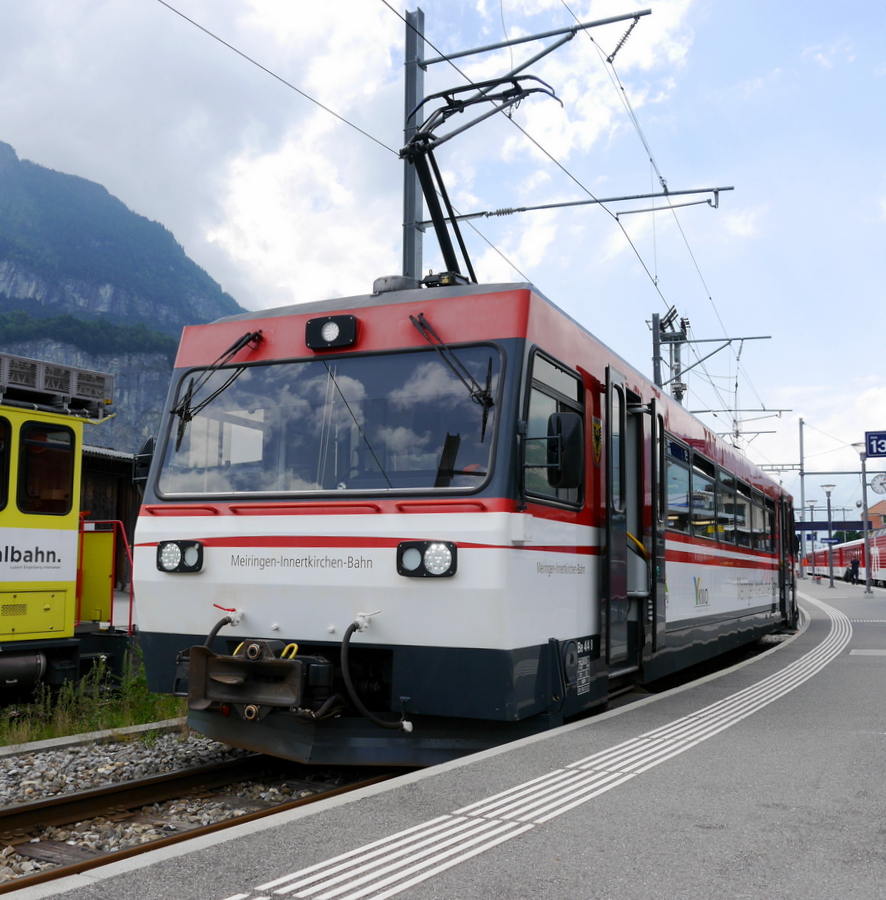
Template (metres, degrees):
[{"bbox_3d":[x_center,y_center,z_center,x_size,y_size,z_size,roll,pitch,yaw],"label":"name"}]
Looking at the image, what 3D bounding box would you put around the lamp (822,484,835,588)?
[{"bbox_3d":[20.102,4.483,50.352,0.800,5.300,0.800,1,-7,0],"label":"lamp"}]

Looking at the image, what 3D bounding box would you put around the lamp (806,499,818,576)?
[{"bbox_3d":[25.090,6.103,65.774,0.800,5.300,0.800,1,-7,0],"label":"lamp"}]

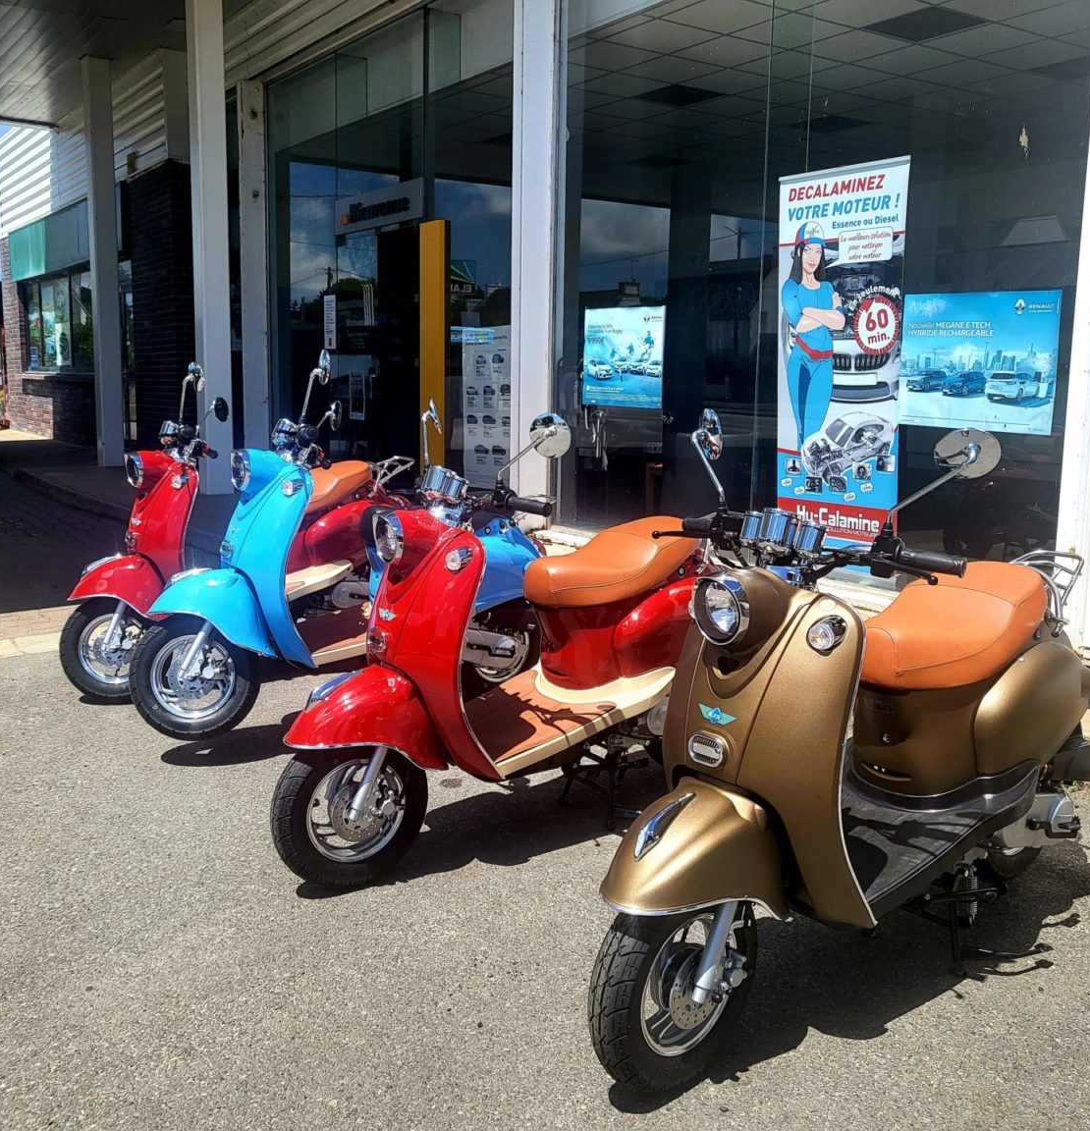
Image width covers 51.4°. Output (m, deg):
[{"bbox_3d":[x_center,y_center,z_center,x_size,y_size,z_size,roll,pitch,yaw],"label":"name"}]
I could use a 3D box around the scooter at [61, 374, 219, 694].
[{"bbox_3d":[-1.173,-0.179,4.774,1.713,1.317,0.713,-7,12,-40],"label":"scooter"}]

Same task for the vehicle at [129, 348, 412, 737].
[{"bbox_3d":[-0.644,-0.087,4.070,1.703,1.337,0.713,-6,12,-35],"label":"vehicle"}]

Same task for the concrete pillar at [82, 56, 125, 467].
[{"bbox_3d":[-5.225,-3.509,13.393,0.240,4.655,0.240,-5,11,-35],"label":"concrete pillar"}]

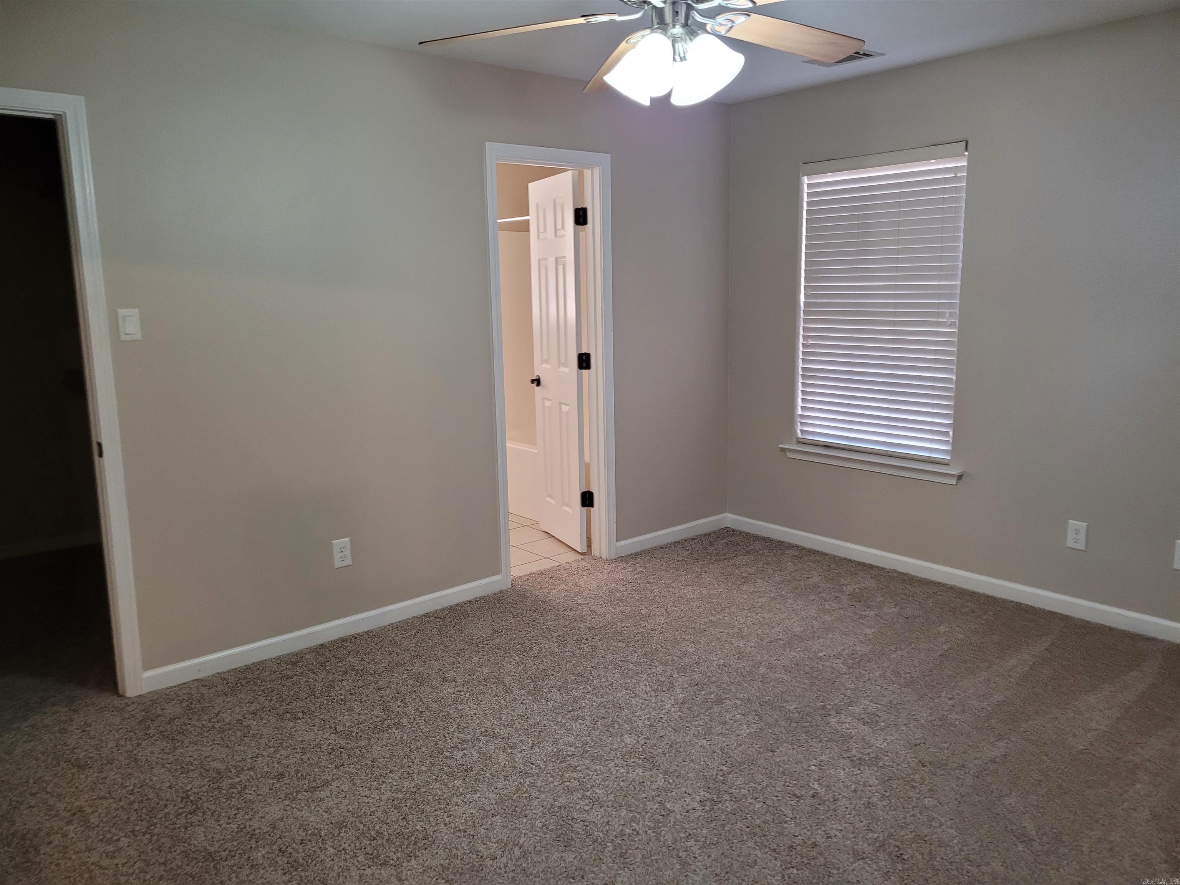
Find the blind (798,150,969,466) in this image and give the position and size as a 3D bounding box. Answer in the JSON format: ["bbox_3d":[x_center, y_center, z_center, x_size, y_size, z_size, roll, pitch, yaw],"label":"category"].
[{"bbox_3d":[1.449,-0.675,4.475,0.060,1.490,0.900,-10,13,-40],"label":"blind"}]

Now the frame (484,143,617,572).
[{"bbox_3d":[-0.197,-0.362,4.405,0.760,2.092,0.126,-10,13,-40],"label":"frame"}]

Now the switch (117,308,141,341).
[{"bbox_3d":[-1.610,-0.410,3.096,0.067,0.110,0.010,-10,13,-40],"label":"switch"}]

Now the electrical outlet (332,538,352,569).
[{"bbox_3d":[-1.047,0.465,3.732,0.079,0.120,0.010,-10,13,-40],"label":"electrical outlet"}]

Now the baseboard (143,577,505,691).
[{"bbox_3d":[-1.042,0.782,3.783,1.601,0.087,0.015,-10,13,-40],"label":"baseboard"}]

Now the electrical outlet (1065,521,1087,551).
[{"bbox_3d":[2.116,0.403,3.844,0.010,0.120,0.082,-10,13,-40],"label":"electrical outlet"}]

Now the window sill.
[{"bbox_3d":[1.437,0.106,4.590,0.120,0.074,1.025,-10,13,-40],"label":"window sill"}]

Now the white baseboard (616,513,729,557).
[{"bbox_3d":[0.485,0.525,5.075,0.906,0.088,0.015,-10,13,-40],"label":"white baseboard"}]

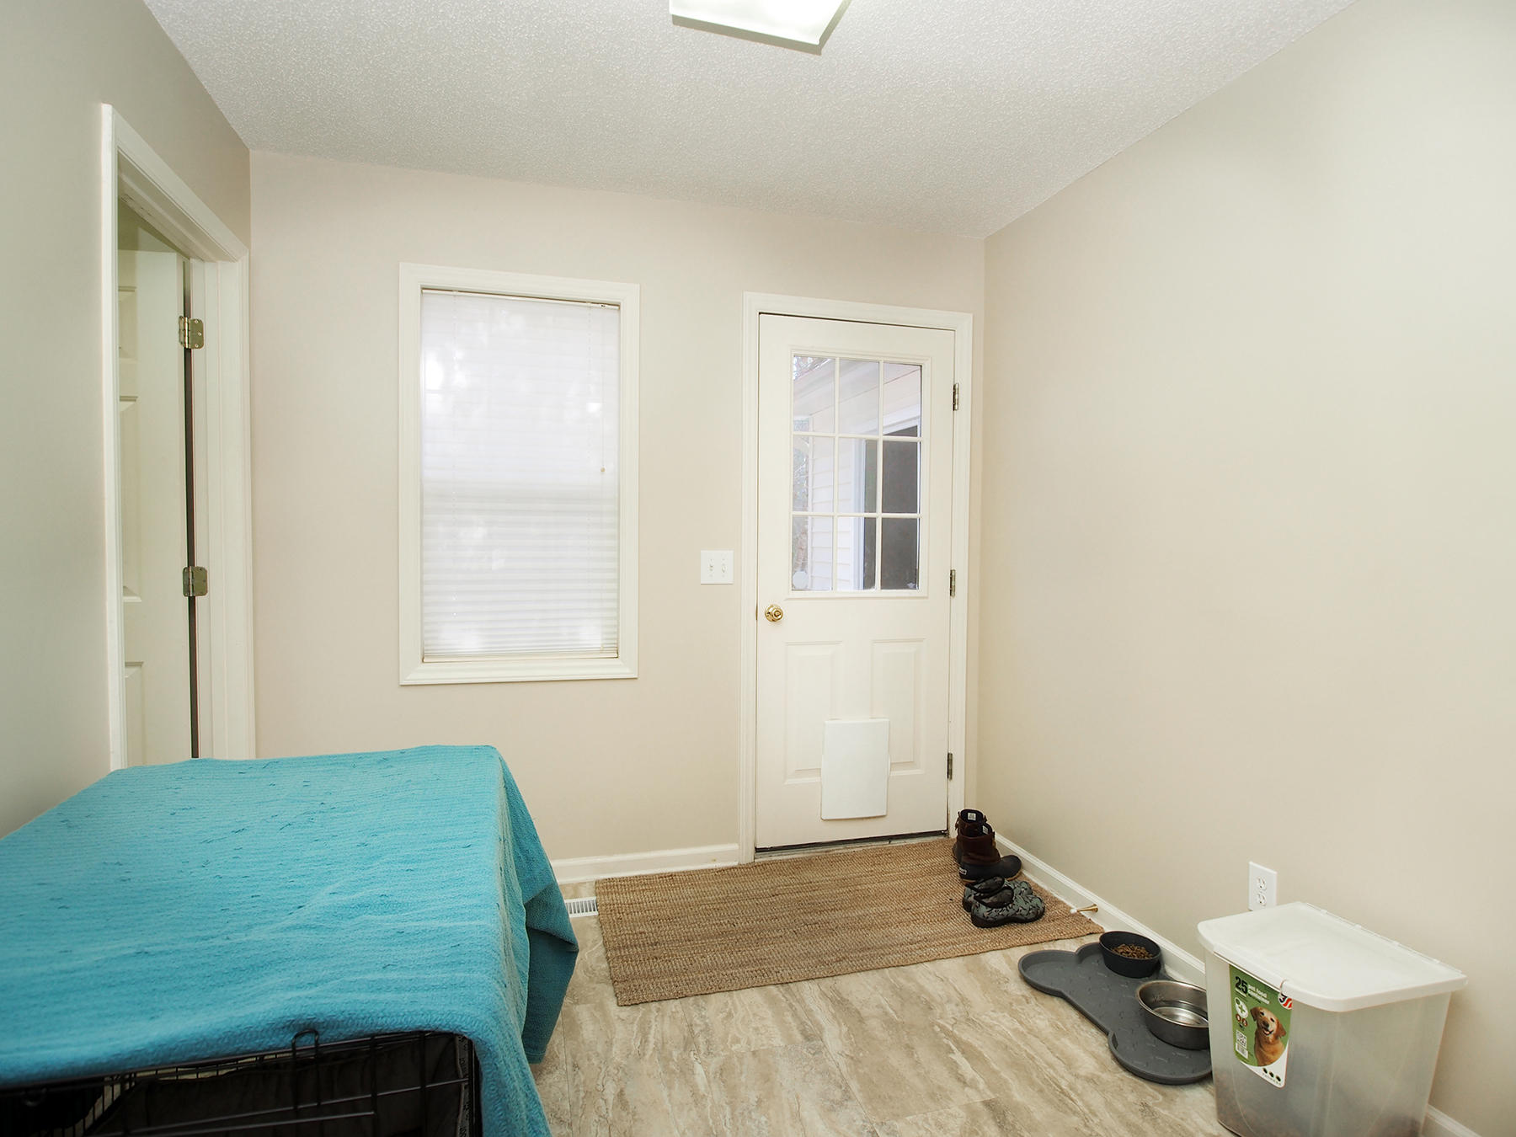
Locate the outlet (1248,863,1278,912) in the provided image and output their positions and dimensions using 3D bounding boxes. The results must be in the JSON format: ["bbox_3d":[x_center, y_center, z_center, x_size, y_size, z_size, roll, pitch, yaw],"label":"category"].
[{"bbox_3d":[1.264,0.811,1.976,0.010,0.124,0.078,0,2,-16],"label":"outlet"}]

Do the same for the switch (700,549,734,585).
[{"bbox_3d":[-0.149,-0.004,2.915,0.123,0.125,0.012,0,2,-16],"label":"switch"}]

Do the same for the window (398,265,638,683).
[{"bbox_3d":[-0.815,-0.306,2.754,0.787,1.397,0.100,0,2,-16],"label":"window"}]

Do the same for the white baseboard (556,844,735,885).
[{"bbox_3d":[-0.839,1.074,2.752,1.592,0.083,0.016,0,2,-16],"label":"white baseboard"}]

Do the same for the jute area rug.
[{"bbox_3d":[0.246,1.121,2.628,1.500,0.012,0.795,0,2,-16],"label":"jute area rug"}]

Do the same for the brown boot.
[{"bbox_3d":[0.820,1.014,2.944,0.270,0.200,0.270,0,2,-16],"label":"brown boot"}]

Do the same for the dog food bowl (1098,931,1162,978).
[{"bbox_3d":[1.063,1.109,2.254,0.160,0.062,0.160,0,2,0],"label":"dog food bowl"}]

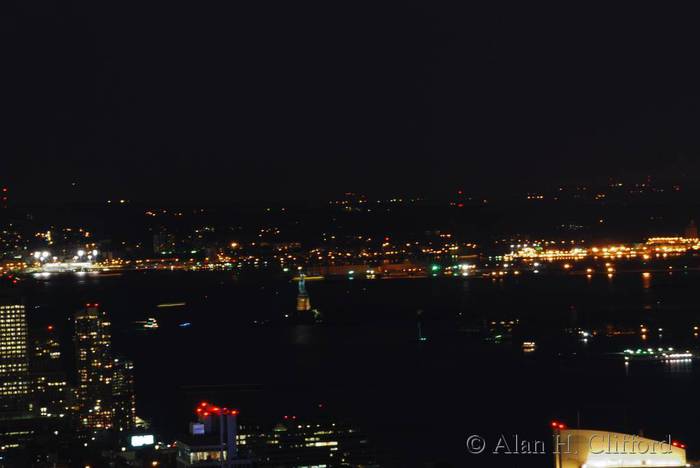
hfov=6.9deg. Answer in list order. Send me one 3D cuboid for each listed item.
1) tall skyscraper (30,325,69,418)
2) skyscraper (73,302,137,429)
[{"bbox_3d":[-286.705,135.004,5570.000,28.027,97.318,29.000,-1,1,-20],"label":"tall skyscraper"},{"bbox_3d":[-230.344,127.184,5500.000,50.148,121.531,33.000,-1,1,-20],"label":"skyscraper"}]

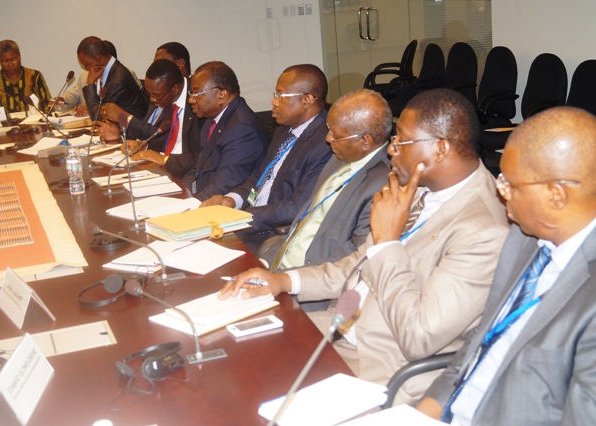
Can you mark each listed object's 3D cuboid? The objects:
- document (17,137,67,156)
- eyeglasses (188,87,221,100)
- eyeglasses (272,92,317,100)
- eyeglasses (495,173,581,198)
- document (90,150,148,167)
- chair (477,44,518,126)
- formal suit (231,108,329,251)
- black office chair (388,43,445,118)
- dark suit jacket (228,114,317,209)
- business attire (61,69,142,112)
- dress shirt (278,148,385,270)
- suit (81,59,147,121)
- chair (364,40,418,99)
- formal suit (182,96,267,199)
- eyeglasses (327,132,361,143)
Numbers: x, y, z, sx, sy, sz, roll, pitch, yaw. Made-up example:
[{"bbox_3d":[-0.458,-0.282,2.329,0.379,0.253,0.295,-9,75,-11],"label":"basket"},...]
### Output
[{"bbox_3d":[-1.434,-0.375,4.468,0.230,0.040,0.300,6,18,34],"label":"document"},{"bbox_3d":[-0.405,-0.521,3.500,0.140,0.045,0.140,-19,19,-16],"label":"eyeglasses"},{"bbox_3d":[-0.016,-0.446,2.987,0.145,0.042,0.140,-7,17,-7],"label":"eyeglasses"},{"bbox_3d":[0.434,-0.061,1.458,0.145,0.045,0.140,-2,17,10],"label":"eyeglasses"},{"bbox_3d":[-0.895,-0.273,4.037,0.280,0.015,0.210,9,21,38],"label":"document"},{"bbox_3d":[1.367,-0.787,6.279,0.620,1.020,0.620,-10,16,-21],"label":"chair"},{"bbox_3d":[0.022,-0.096,3.047,0.450,0.620,0.520,-9,17,-15],"label":"formal suit"},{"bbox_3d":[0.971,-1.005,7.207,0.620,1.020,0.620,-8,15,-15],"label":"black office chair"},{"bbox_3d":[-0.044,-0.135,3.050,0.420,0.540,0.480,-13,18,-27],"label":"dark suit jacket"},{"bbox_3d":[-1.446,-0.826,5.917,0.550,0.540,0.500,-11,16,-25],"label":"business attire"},{"bbox_3d":[0.136,0.062,2.461,0.420,0.560,0.450,-9,17,-14],"label":"dress shirt"},{"bbox_3d":[-1.227,-0.744,5.434,0.450,0.600,0.500,-10,16,-22],"label":"suit"},{"bbox_3d":[0.899,-1.040,7.170,0.560,0.930,0.600,-2,17,10],"label":"chair"},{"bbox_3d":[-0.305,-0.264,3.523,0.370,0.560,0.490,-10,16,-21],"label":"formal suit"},{"bbox_3d":[0.143,-0.241,2.447,0.140,0.042,0.140,-16,17,-2],"label":"eyeglasses"}]

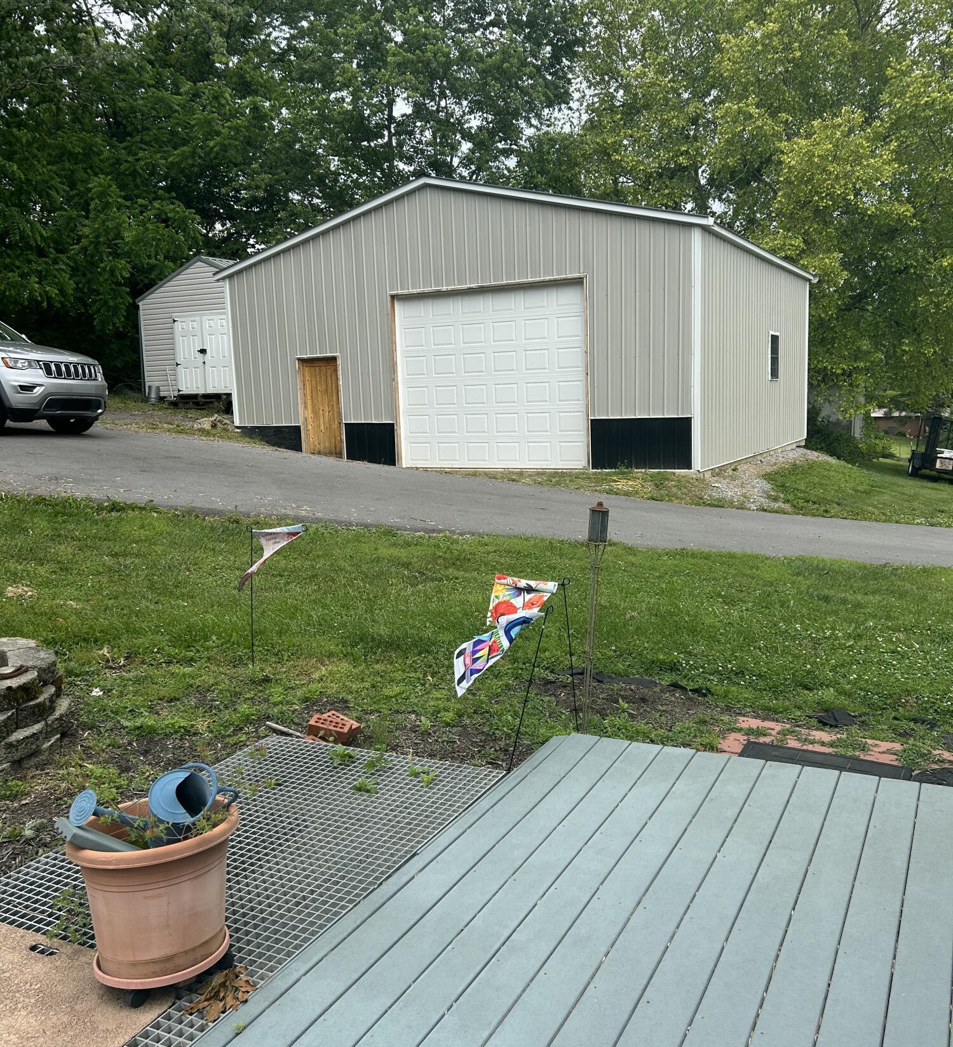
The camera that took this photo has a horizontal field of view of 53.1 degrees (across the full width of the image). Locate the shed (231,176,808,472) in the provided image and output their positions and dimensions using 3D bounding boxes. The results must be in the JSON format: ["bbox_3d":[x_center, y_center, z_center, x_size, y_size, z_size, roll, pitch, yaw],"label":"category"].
[{"bbox_3d":[1.453,-3.973,20.381,9.660,4.970,9.450,2,9,28],"label":"shed"}]

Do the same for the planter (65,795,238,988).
[{"bbox_3d":[-0.905,1.043,2.725,0.460,0.380,0.460,-5,8,-20],"label":"planter"}]

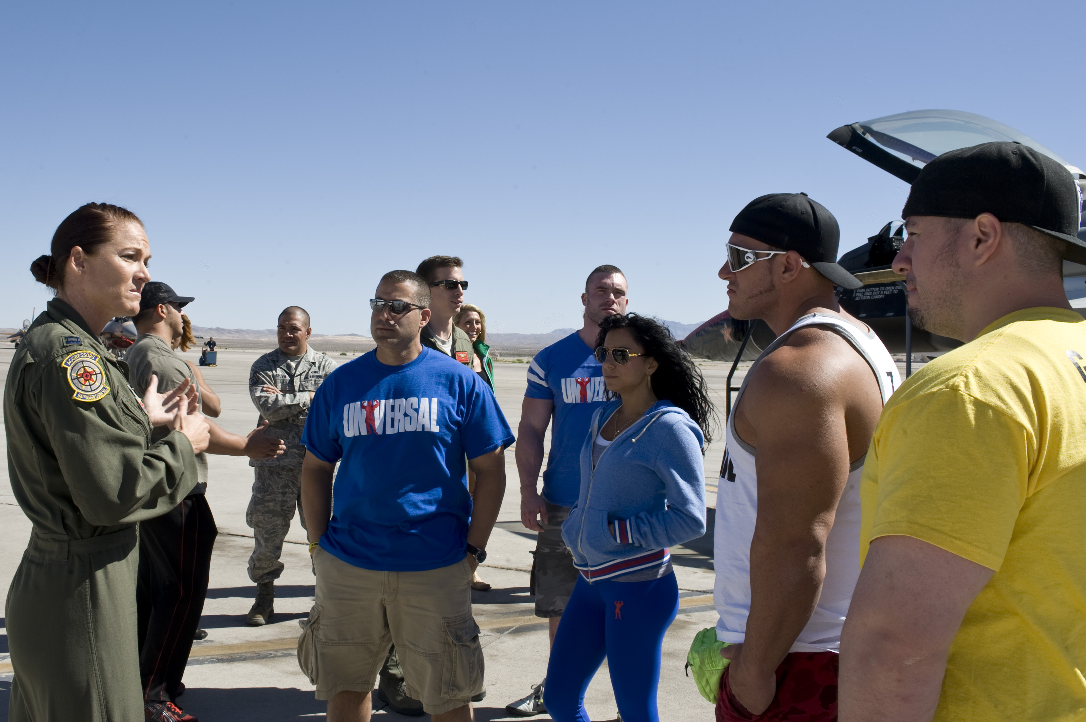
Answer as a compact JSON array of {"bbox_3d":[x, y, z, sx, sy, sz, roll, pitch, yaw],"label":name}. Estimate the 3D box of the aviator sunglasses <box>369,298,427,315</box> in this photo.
[{"bbox_3d":[-0.433,-0.168,2.550,0.142,0.045,0.135,3,-1,26],"label":"aviator sunglasses"}]

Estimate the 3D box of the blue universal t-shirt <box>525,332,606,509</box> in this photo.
[{"bbox_3d":[0.217,0.230,3.440,0.580,0.710,0.320,0,1,-2],"label":"blue universal t-shirt"}]

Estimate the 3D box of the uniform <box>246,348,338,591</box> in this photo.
[{"bbox_3d":[-1.335,0.561,4.530,0.520,1.280,0.380,0,1,-7],"label":"uniform"}]

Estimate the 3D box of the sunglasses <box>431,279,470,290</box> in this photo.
[{"bbox_3d":[-0.405,-0.313,3.470,0.145,0.042,0.140,1,1,34],"label":"sunglasses"}]

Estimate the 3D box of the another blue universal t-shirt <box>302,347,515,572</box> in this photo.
[{"bbox_3d":[-0.415,0.292,2.600,0.640,0.680,0.330,0,1,17],"label":"another blue universal t-shirt"}]

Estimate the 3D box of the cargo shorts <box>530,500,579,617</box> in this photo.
[{"bbox_3d":[0.176,0.785,3.440,0.450,0.520,0.330,0,1,0],"label":"cargo shorts"}]

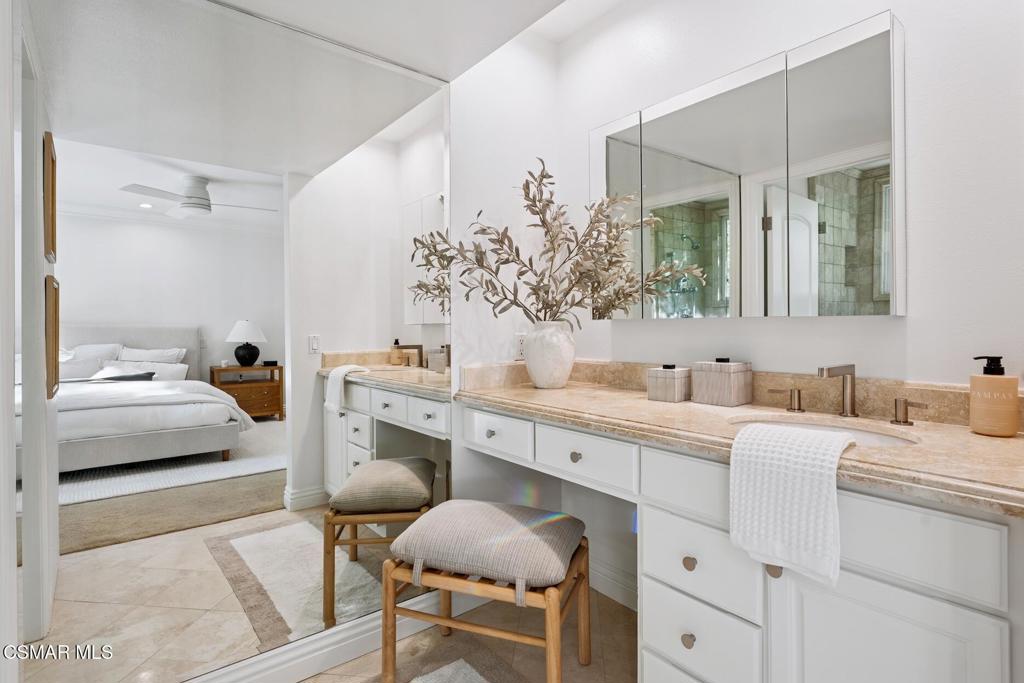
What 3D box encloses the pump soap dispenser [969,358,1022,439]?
[{"bbox_3d":[1.091,0.121,1.092,0.080,0.170,0.078,1,2,35],"label":"pump soap dispenser"}]

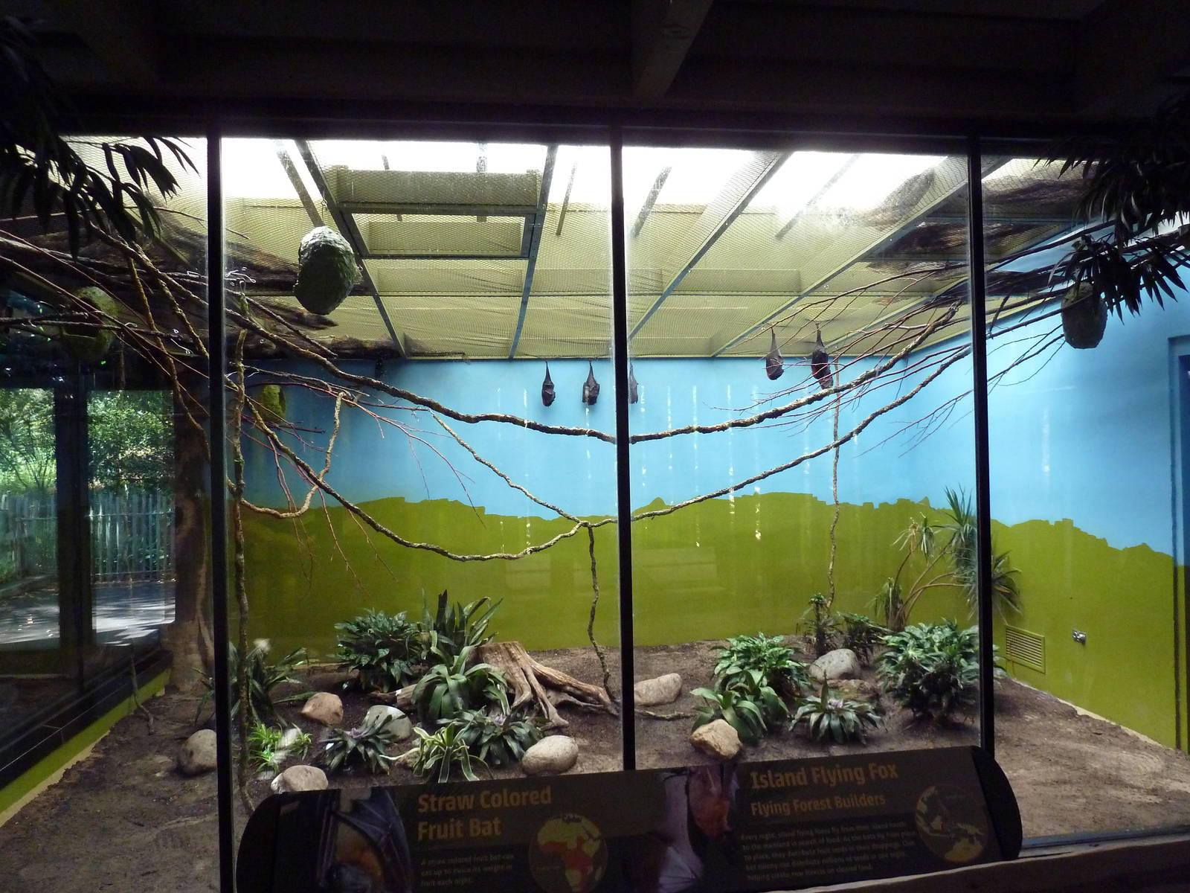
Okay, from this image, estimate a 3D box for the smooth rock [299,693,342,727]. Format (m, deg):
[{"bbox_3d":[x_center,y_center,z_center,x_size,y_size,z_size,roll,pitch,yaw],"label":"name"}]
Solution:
[{"bbox_3d":[-1.383,1.327,4.343,0.206,0.160,0.175,-2,1,-18],"label":"smooth rock"}]

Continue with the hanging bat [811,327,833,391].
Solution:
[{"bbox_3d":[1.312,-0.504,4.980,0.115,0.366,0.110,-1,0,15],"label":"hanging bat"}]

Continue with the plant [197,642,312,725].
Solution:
[{"bbox_3d":[-1.811,1.249,4.570,0.549,0.355,0.494,-2,1,-22],"label":"plant"}]

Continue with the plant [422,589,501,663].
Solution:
[{"bbox_3d":[-0.804,1.128,5.171,0.470,0.490,0.423,-1,1,-9],"label":"plant"}]

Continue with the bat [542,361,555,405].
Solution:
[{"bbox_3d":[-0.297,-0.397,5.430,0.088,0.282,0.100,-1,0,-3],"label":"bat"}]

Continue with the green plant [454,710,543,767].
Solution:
[{"bbox_3d":[-0.440,1.314,3.934,0.405,0.193,0.385,-1,1,-7],"label":"green plant"}]

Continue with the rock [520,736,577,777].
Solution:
[{"bbox_3d":[-0.195,1.336,3.722,0.250,0.157,0.200,-1,1,-3],"label":"rock"}]

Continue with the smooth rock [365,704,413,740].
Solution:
[{"bbox_3d":[-1.004,1.340,4.173,0.229,0.164,0.194,-1,1,-14],"label":"smooth rock"}]

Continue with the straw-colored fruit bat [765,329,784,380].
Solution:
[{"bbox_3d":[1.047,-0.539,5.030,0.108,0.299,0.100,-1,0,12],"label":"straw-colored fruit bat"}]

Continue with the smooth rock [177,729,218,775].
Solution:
[{"bbox_3d":[-1.703,1.329,3.742,0.203,0.176,0.172,-1,0,-25],"label":"smooth rock"}]

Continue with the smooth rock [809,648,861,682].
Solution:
[{"bbox_3d":[1.343,1.231,4.836,0.297,0.171,0.253,-1,0,15],"label":"smooth rock"}]

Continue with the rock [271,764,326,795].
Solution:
[{"bbox_3d":[-1.183,1.345,3.442,0.222,0.119,0.189,-1,0,-19],"label":"rock"}]

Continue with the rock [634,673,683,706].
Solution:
[{"bbox_3d":[0.324,1.284,4.540,0.280,0.166,0.210,-1,1,4],"label":"rock"}]

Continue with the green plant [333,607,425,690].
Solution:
[{"bbox_3d":[-1.214,1.145,4.852,0.514,0.452,0.488,-1,0,-14],"label":"green plant"}]

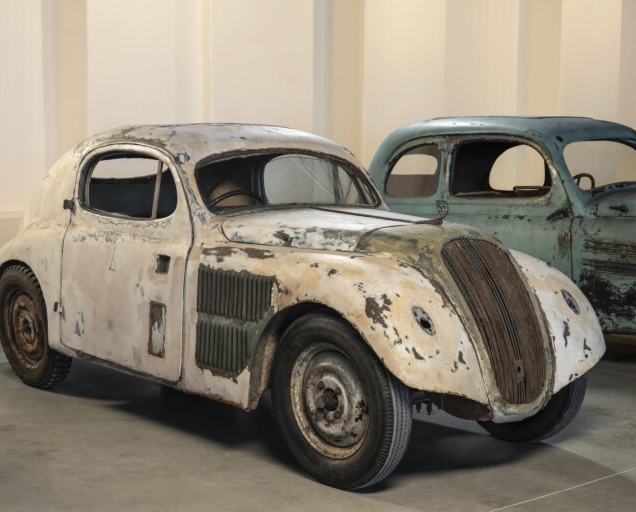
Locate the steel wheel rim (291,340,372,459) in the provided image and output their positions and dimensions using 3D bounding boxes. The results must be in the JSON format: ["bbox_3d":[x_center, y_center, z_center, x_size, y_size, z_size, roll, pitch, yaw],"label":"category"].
[{"bbox_3d":[0.082,0.552,4.250,0.115,0.443,0.443,-4,7,-42],"label":"steel wheel rim"}]

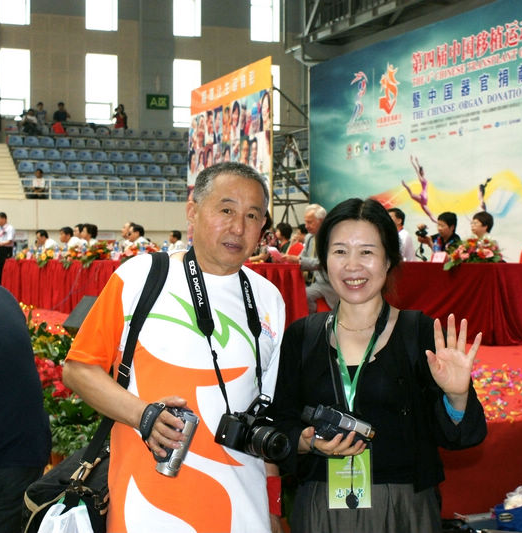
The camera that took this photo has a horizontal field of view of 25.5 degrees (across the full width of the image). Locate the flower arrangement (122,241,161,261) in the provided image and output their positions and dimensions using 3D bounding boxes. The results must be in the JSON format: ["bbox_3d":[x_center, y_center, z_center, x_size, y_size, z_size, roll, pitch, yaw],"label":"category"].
[{"bbox_3d":[-1.397,-0.152,13.500,0.360,0.310,0.580,0,1,-23],"label":"flower arrangement"}]

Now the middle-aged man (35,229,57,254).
[{"bbox_3d":[-3.823,-0.022,20.400,0.680,1.270,0.500,0,1,-23],"label":"middle-aged man"}]

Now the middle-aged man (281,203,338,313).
[{"bbox_3d":[0.523,0.078,10.500,0.800,1.310,0.550,0,1,-23],"label":"middle-aged man"}]

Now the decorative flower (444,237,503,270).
[{"bbox_3d":[2.060,-0.128,11.200,0.420,0.330,0.580,0,1,-23],"label":"decorative flower"}]

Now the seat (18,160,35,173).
[{"bbox_3d":[-7.003,-2.978,34.500,0.460,0.390,0.430,0,1,-23],"label":"seat"}]

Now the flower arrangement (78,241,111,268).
[{"bbox_3d":[-2.192,-0.159,15.300,0.370,0.360,0.560,0,1,-23],"label":"flower arrangement"}]

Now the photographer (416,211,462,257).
[{"bbox_3d":[1.943,0.071,12.300,0.660,1.280,0.500,0,1,-23],"label":"photographer"}]

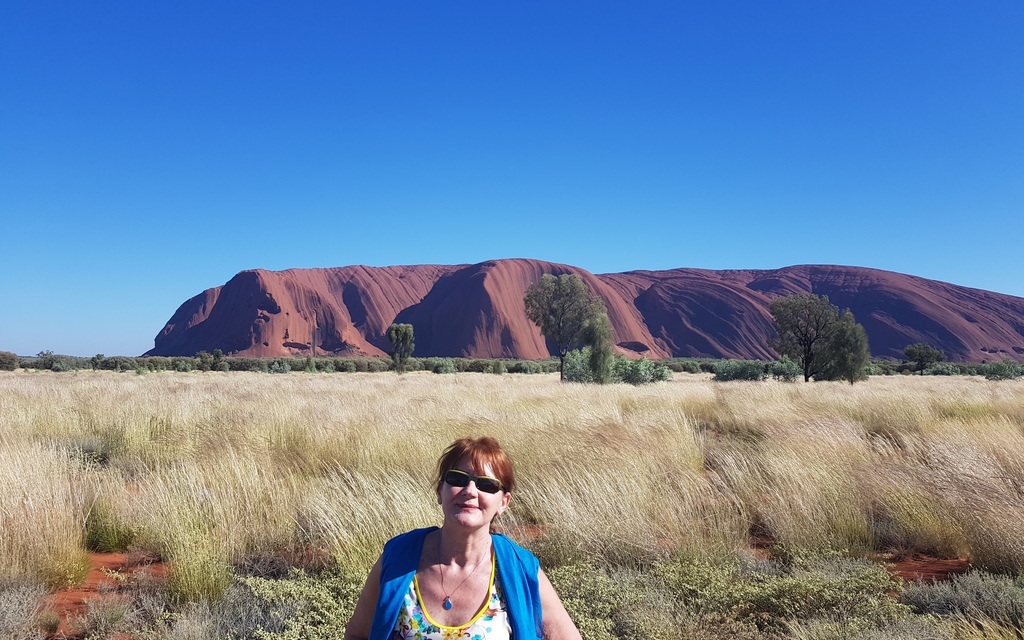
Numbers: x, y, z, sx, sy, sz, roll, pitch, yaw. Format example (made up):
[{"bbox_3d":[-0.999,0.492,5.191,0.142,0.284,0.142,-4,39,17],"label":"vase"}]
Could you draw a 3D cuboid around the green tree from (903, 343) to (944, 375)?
[{"bbox_3d":[52.561,5.056,98.000,5.097,4.377,4.587,0,-3,0],"label":"green tree"}]

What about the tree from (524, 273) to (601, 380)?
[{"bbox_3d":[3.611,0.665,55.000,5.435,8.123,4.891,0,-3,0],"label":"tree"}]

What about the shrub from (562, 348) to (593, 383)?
[{"bbox_3d":[4.496,3.226,52.000,2.164,2.599,1.947,0,-3,0],"label":"shrub"}]

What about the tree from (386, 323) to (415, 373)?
[{"bbox_3d":[-13.048,3.418,90.000,3.277,6.251,3.113,0,-3,0],"label":"tree"}]

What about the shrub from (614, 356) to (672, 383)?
[{"bbox_3d":[8.251,3.342,49.000,3.695,2.034,2.956,0,-3,0],"label":"shrub"}]

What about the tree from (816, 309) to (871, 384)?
[{"bbox_3d":[21.551,1.930,50.000,3.511,5.356,3.160,0,-3,0],"label":"tree"}]

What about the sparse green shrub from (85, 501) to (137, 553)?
[{"bbox_3d":[-3.759,1.933,7.200,0.487,0.487,0.438,0,-3,0],"label":"sparse green shrub"}]

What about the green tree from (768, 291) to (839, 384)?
[{"bbox_3d":[21.678,1.497,57.000,5.336,7.070,4.802,0,-3,0],"label":"green tree"}]

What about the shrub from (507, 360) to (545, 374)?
[{"bbox_3d":[1.697,5.658,90.000,4.213,1.838,2.949,0,-3,0],"label":"shrub"}]

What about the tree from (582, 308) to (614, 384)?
[{"bbox_3d":[5.511,1.800,49.000,2.039,5.319,2.039,0,-3,0],"label":"tree"}]

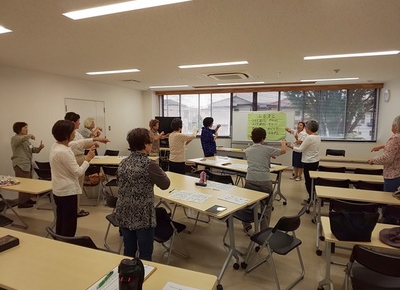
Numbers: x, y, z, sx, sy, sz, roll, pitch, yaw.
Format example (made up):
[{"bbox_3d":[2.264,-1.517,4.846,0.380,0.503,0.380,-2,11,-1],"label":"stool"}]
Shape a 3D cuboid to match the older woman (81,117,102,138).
[{"bbox_3d":[-2.660,0.185,5.650,0.520,1.600,0.480,-1,7,-13],"label":"older woman"}]

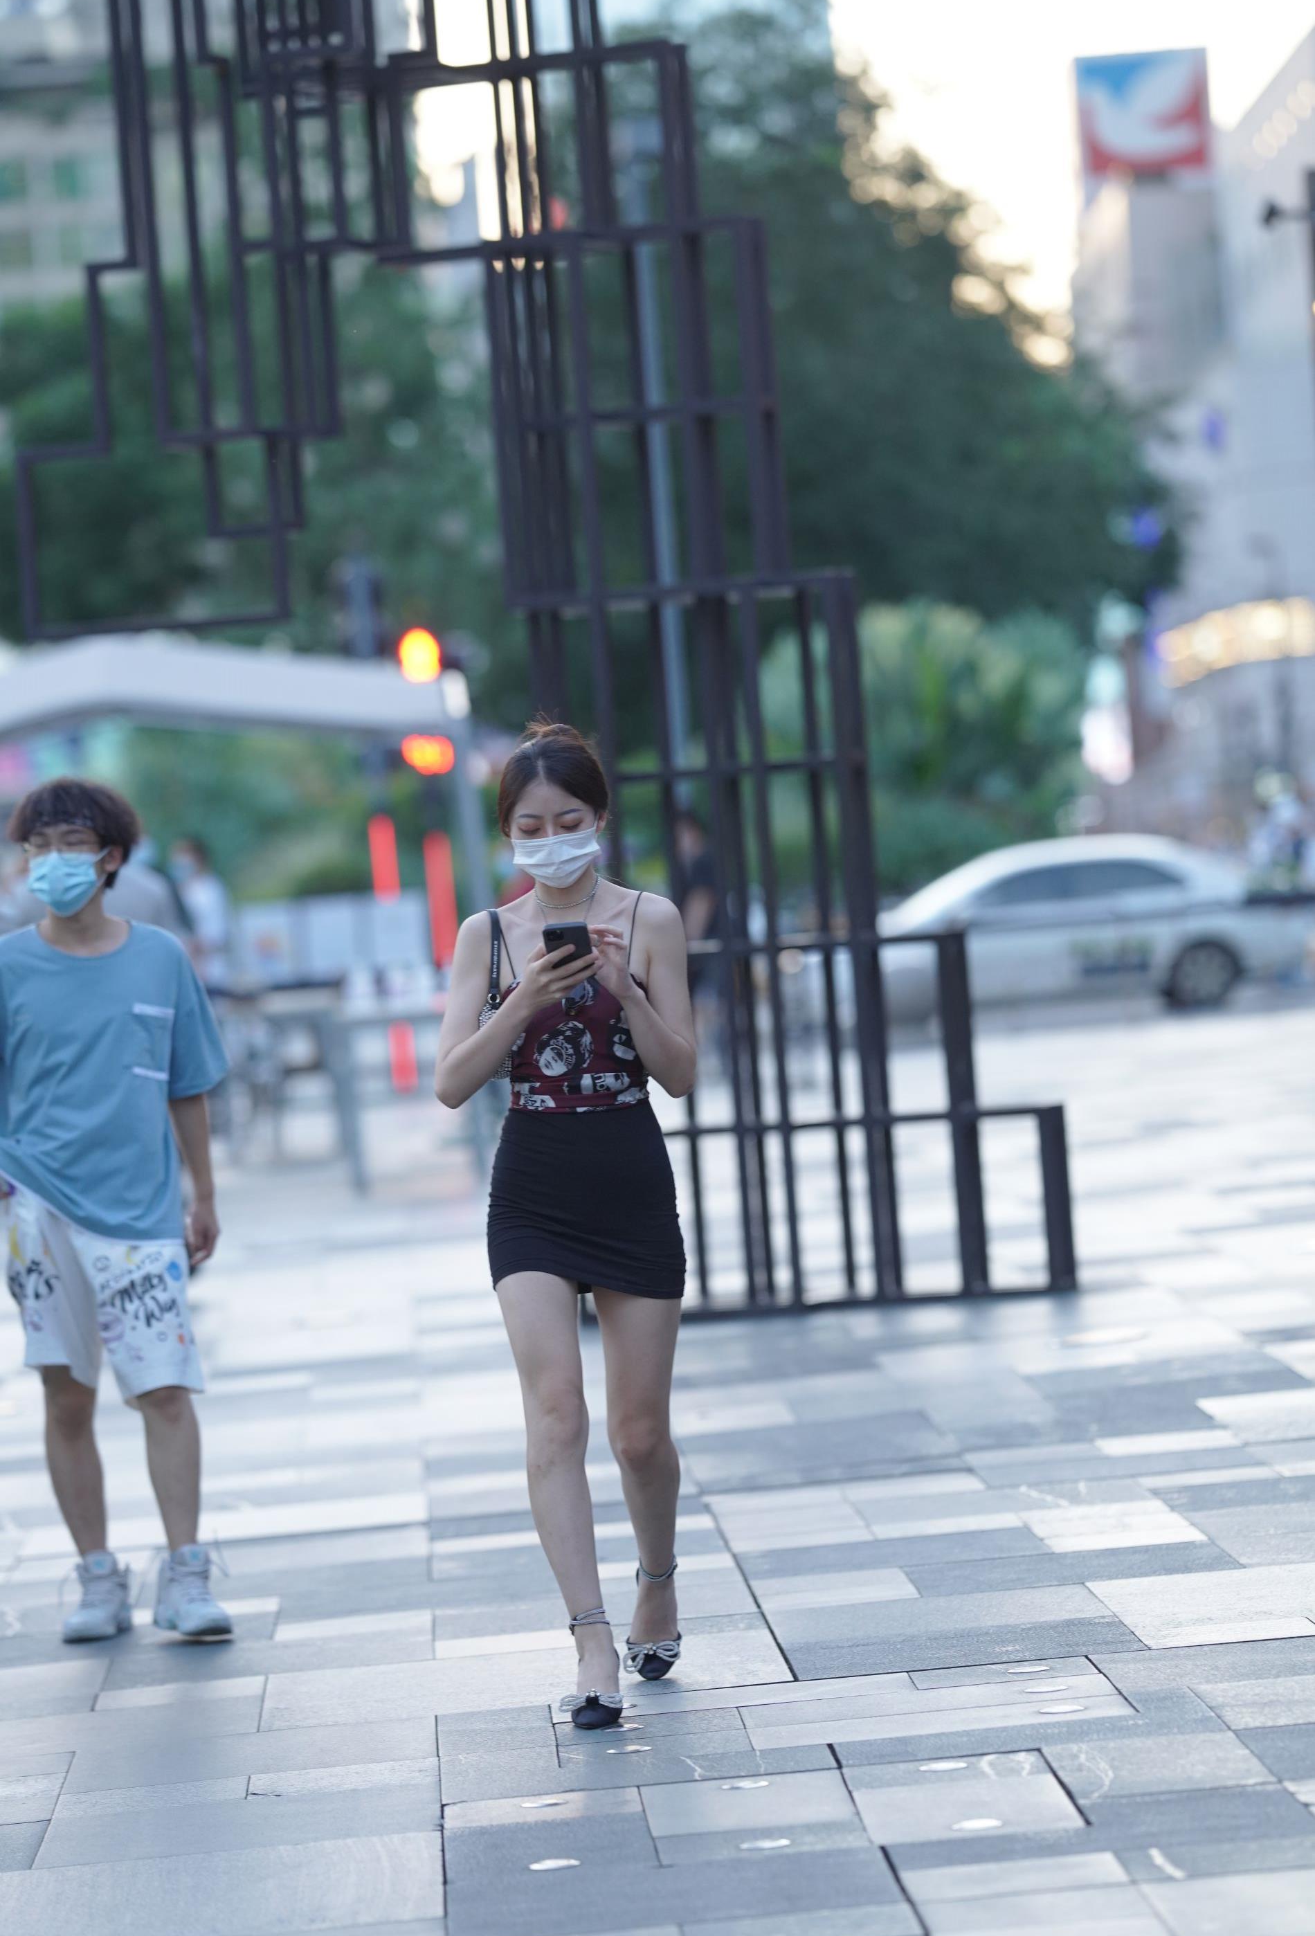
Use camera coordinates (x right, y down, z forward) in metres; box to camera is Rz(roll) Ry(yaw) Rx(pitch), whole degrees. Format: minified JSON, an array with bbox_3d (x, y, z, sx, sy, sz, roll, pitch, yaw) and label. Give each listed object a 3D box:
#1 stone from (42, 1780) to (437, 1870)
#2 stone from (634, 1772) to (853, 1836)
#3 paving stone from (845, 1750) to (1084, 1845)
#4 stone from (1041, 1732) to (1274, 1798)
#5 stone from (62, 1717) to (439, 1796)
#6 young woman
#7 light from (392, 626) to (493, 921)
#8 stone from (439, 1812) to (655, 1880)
[{"bbox_3d":[-0.632,1.335,11.318,0.606,0.050,0.598,-5,1,-2],"label":"stone"},{"bbox_3d":[0.140,1.270,11.043,0.300,0.050,0.598,-5,1,-2],"label":"stone"},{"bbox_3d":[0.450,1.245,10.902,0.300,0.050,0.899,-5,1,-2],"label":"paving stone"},{"bbox_3d":[0.749,1.216,11.063,0.300,0.050,0.598,-5,1,-2],"label":"stone"},{"bbox_3d":[-0.664,1.324,12.223,0.606,0.050,0.598,-5,1,-2],"label":"stone"},{"bbox_3d":[-0.132,0.414,12.557,0.433,1.658,0.660,-5,1,-1],"label":"young woman"},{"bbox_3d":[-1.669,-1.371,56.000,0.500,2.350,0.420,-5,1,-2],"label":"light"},{"bbox_3d":[-0.154,1.301,10.731,0.300,0.050,0.598,-5,1,-2],"label":"stone"}]

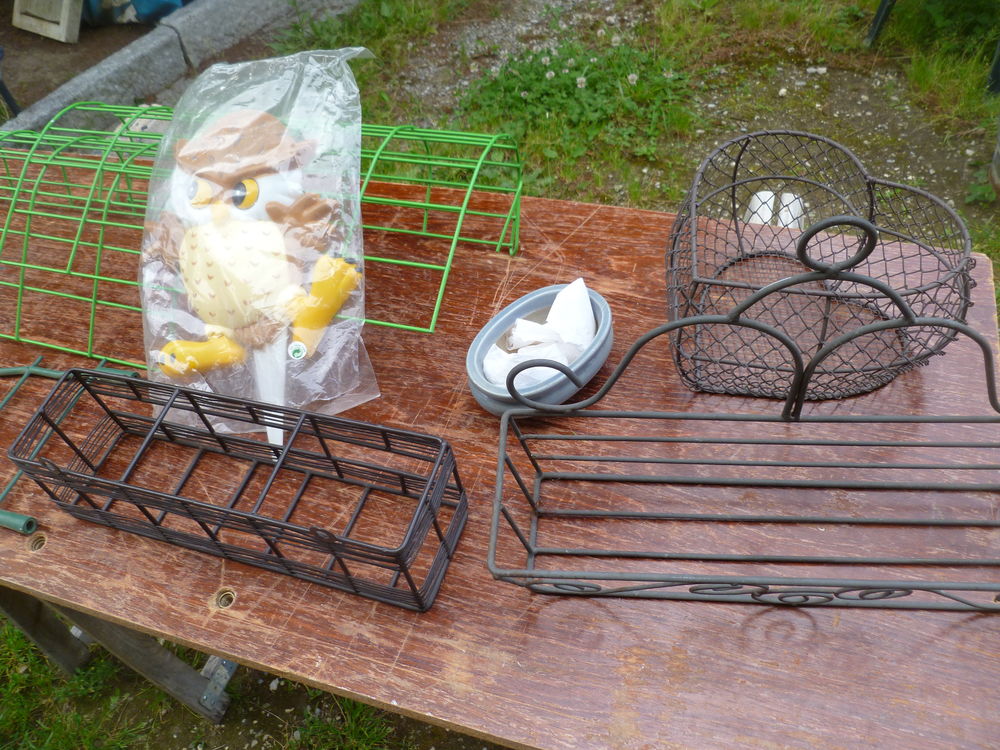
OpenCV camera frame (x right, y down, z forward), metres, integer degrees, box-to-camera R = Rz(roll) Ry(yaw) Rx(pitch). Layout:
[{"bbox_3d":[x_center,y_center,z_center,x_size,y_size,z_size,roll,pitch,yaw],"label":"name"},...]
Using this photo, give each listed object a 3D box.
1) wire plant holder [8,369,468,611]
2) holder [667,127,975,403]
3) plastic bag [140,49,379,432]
[{"bbox_3d":[-0.243,0.098,0.753,0.402,0.107,0.105,10,53,16],"label":"wire plant holder"},{"bbox_3d":[0.276,-0.088,0.798,0.255,0.152,0.257,-31,54,-16],"label":"holder"},{"bbox_3d":[-0.230,-0.121,0.778,0.230,0.365,0.120,4,19,4],"label":"plastic bag"}]

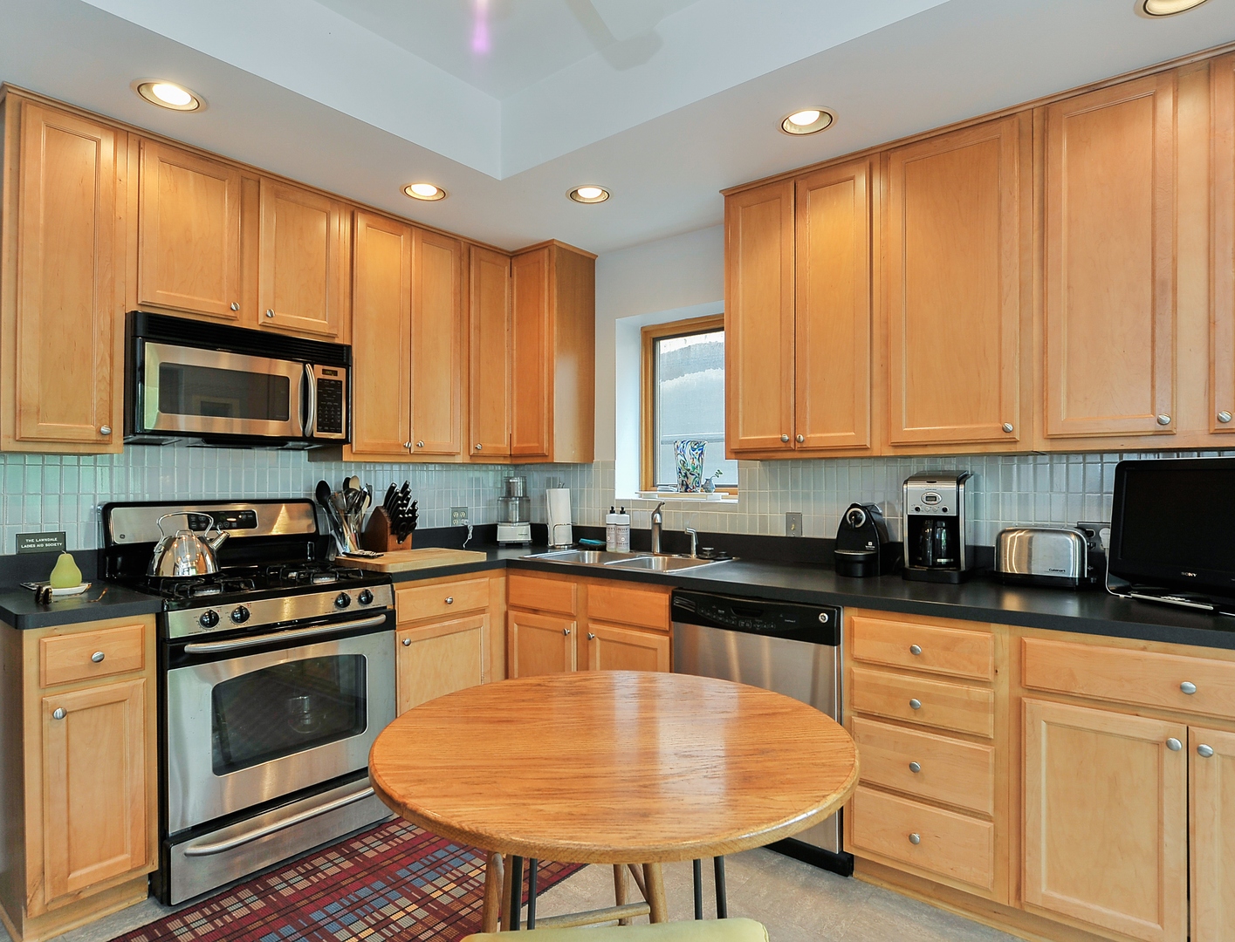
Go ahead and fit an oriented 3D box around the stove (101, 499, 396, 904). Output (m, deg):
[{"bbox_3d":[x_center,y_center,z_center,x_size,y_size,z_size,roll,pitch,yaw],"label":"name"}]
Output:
[{"bbox_3d":[-1.332,0.709,2.468,0.665,1.175,0.762,0,-1,39],"label":"stove"}]

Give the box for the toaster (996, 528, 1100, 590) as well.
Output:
[{"bbox_3d":[1.447,0.290,2.249,0.270,0.188,0.175,0,-1,39],"label":"toaster"}]

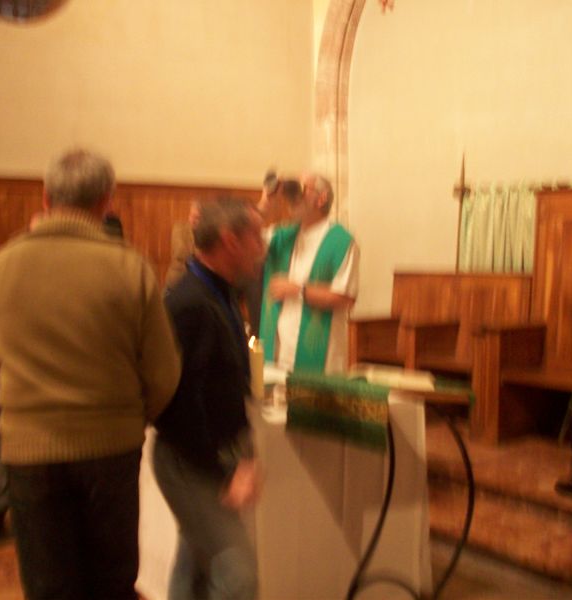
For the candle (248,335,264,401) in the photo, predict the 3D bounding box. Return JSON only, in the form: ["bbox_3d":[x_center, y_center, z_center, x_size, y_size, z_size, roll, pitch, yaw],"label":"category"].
[{"bbox_3d":[-0.114,0.264,3.300,0.056,0.240,0.056,0,3,0],"label":"candle"}]

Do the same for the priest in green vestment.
[{"bbox_3d":[0.112,0.262,4.505,0.560,1.840,0.480,2,4,31],"label":"priest in green vestment"}]

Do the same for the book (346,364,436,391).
[{"bbox_3d":[0.399,0.292,3.200,0.210,0.060,0.300,-3,4,-38],"label":"book"}]

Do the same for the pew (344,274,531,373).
[{"bbox_3d":[1.161,0.358,6.466,0.680,1.080,1.400,-3,4,-38],"label":"pew"}]

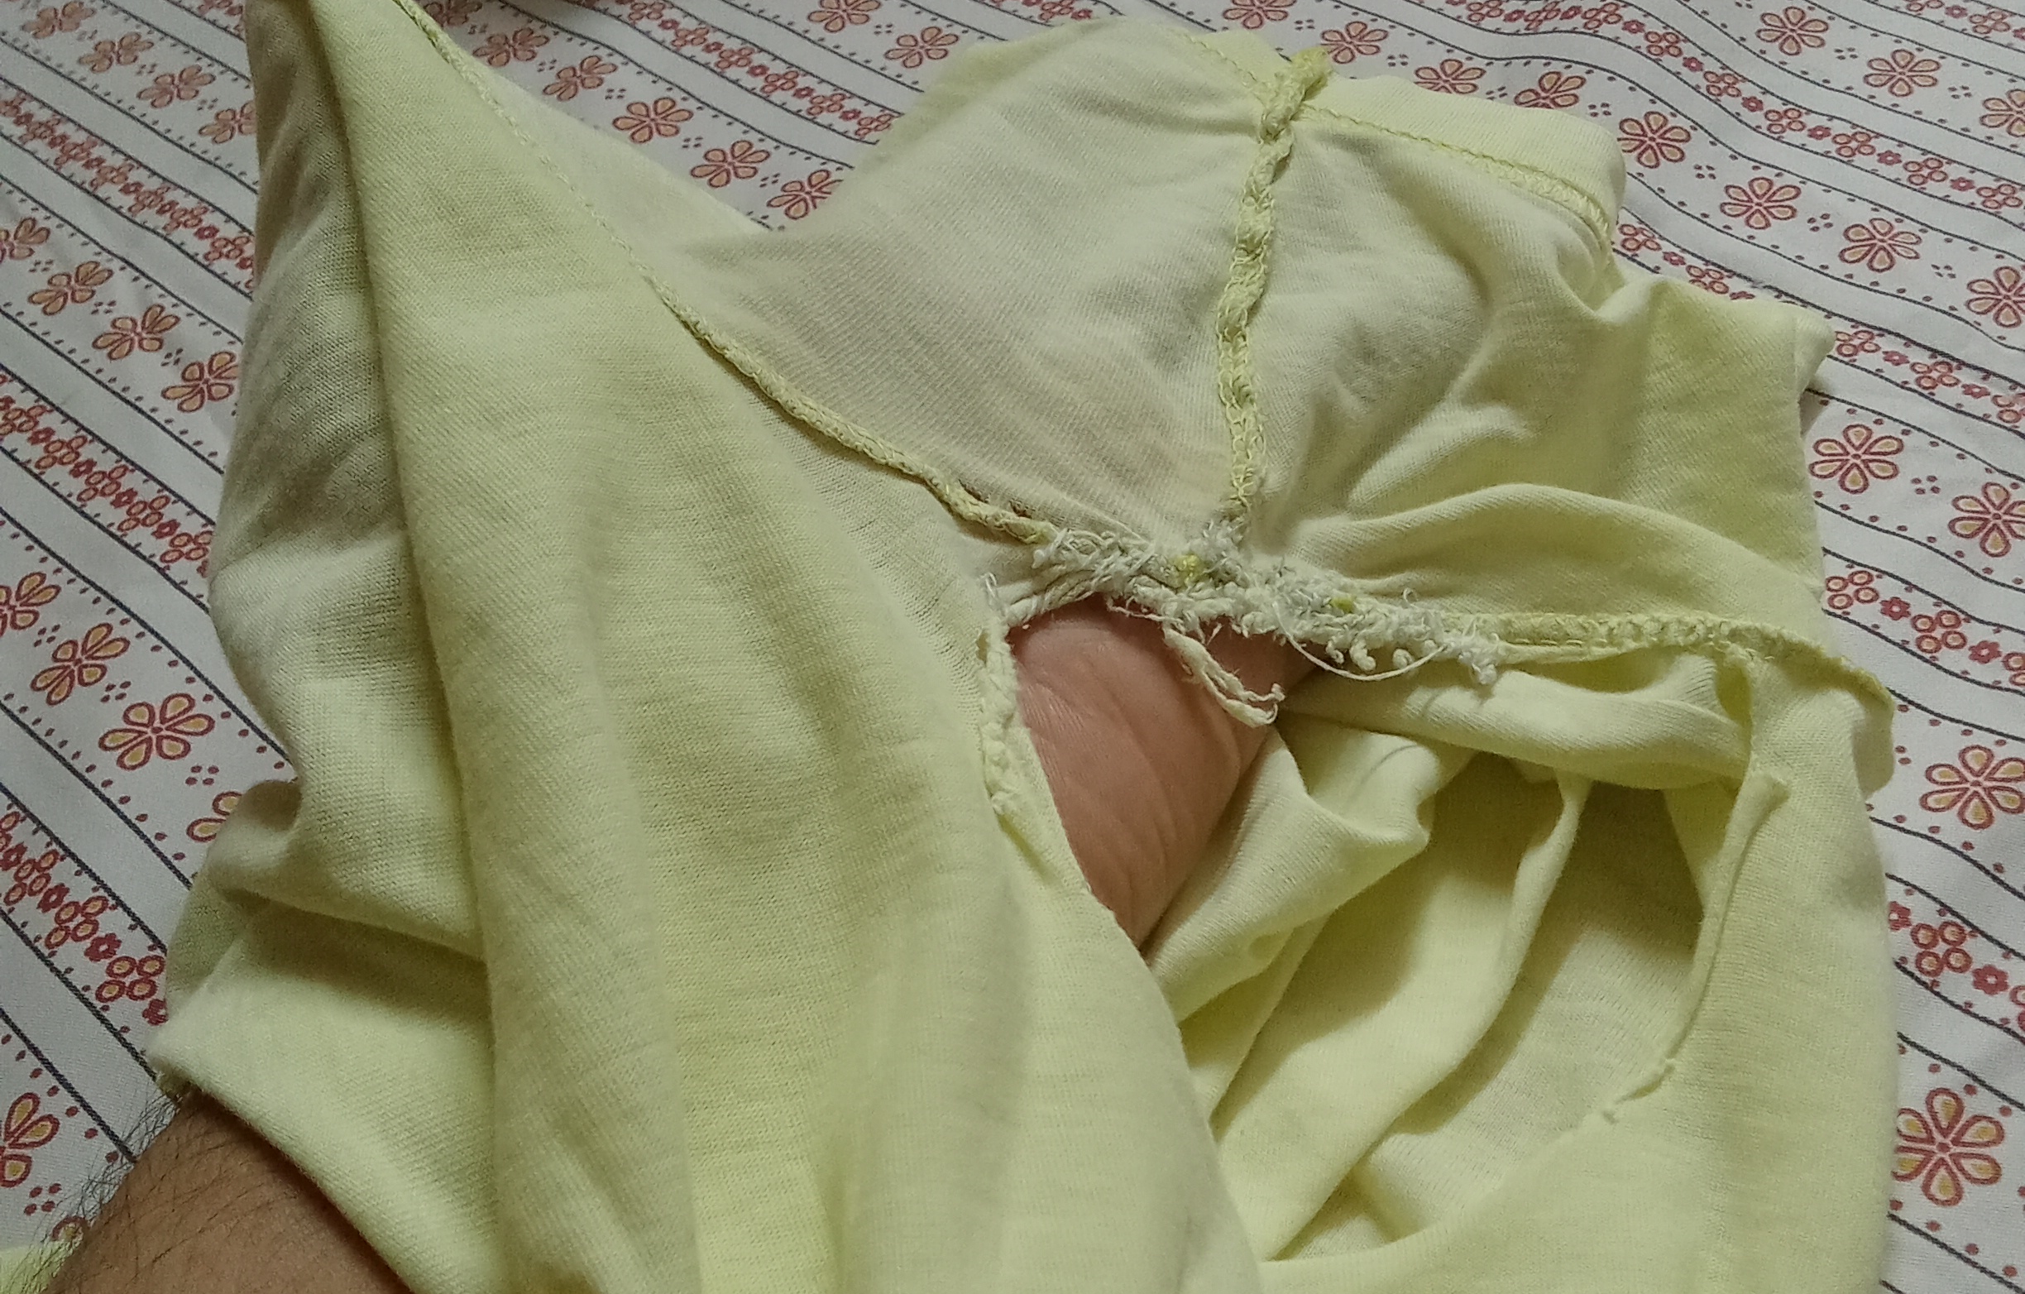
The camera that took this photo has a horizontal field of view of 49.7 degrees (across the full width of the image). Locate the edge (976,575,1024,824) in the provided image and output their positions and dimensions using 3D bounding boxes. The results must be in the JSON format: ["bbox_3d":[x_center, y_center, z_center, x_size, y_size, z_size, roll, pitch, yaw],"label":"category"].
[{"bbox_3d":[-0.002,0.007,0.290,0.006,0.011,0.033,-3,48,2],"label":"edge"}]

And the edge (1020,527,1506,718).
[{"bbox_3d":[0.034,-0.004,0.298,0.064,0.014,0.015,8,49,12],"label":"edge"}]

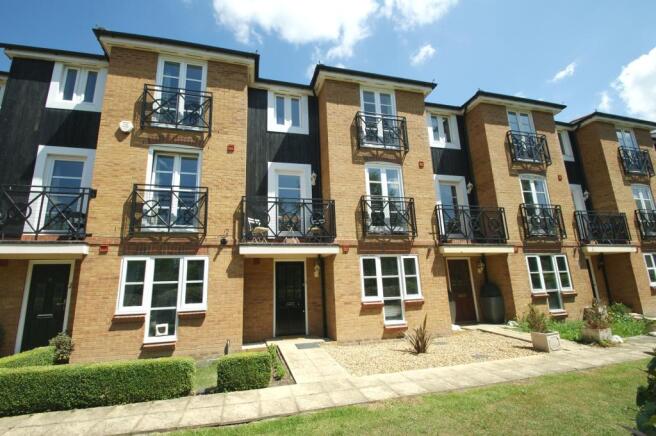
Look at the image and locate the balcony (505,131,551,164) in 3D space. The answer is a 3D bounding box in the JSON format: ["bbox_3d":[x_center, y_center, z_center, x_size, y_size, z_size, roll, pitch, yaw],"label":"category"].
[{"bbox_3d":[6.933,-2.391,9.420,1.540,1.104,0.180,1,-12,-14],"label":"balcony"}]

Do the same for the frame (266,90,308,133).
[{"bbox_3d":[-1.224,-3.294,8.611,1.280,1.366,0.140,1,-12,-14],"label":"frame"}]

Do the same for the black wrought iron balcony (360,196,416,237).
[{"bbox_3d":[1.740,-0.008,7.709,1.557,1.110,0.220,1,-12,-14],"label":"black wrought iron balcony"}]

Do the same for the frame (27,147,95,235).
[{"bbox_3d":[-6.463,-0.670,6.719,1.290,2.251,0.140,1,-12,-14],"label":"frame"}]

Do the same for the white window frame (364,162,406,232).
[{"bbox_3d":[1.667,-0.576,7.911,1.196,2.131,0.140,1,-12,-14],"label":"white window frame"}]

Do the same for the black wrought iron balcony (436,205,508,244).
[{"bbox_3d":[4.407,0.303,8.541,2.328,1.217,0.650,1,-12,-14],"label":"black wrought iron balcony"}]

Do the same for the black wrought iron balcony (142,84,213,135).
[{"bbox_3d":[-3.685,-2.649,6.768,1.533,1.143,0.180,1,-12,-14],"label":"black wrought iron balcony"}]

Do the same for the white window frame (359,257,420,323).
[{"bbox_3d":[1.706,1.898,7.308,1.720,1.825,0.110,1,-12,-14],"label":"white window frame"}]

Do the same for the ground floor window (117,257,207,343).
[{"bbox_3d":[-3.621,1.783,6.061,1.755,1.774,0.140,1,-12,-14],"label":"ground floor window"}]

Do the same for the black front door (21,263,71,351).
[{"bbox_3d":[-6.343,2.056,6.145,0.790,1.990,0.060,1,-12,-14],"label":"black front door"}]

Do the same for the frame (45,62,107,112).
[{"bbox_3d":[-6.583,-3.445,7.266,1.280,1.366,0.140,1,-12,-14],"label":"frame"}]

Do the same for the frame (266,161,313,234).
[{"bbox_3d":[-1.092,-0.544,7.914,1.276,2.261,0.120,1,-12,-14],"label":"frame"}]

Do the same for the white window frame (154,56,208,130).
[{"bbox_3d":[-3.770,-3.186,7.007,1.170,2.090,0.100,1,-12,-14],"label":"white window frame"}]

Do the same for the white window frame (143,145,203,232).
[{"bbox_3d":[-3.692,-0.727,6.565,1.196,2.131,0.140,1,-12,-14],"label":"white window frame"}]

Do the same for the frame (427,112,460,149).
[{"bbox_3d":[4.137,-3.145,9.793,1.260,1.343,0.120,1,-12,-14],"label":"frame"}]

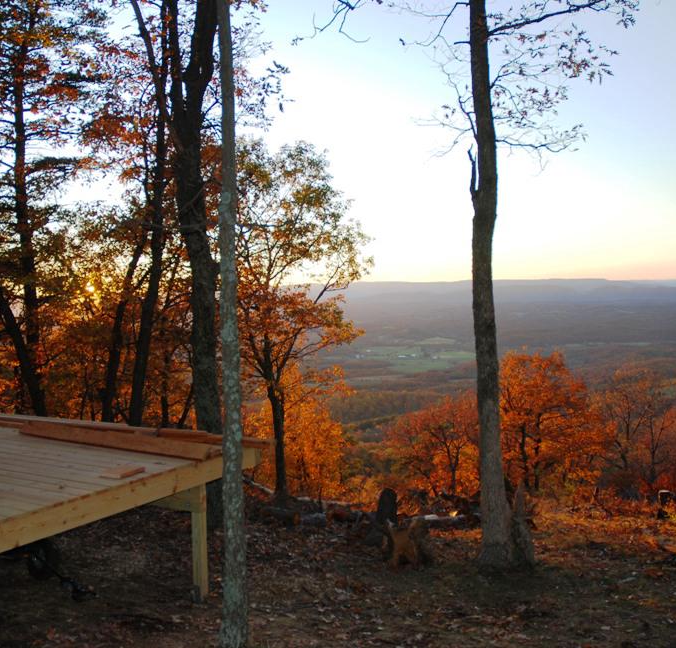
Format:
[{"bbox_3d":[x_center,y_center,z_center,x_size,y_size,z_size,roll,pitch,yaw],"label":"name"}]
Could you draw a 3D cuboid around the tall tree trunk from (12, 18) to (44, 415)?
[{"bbox_3d":[-5.406,-1.488,12.800,0.280,7.870,0.280,-3,0,0],"label":"tall tree trunk"}]

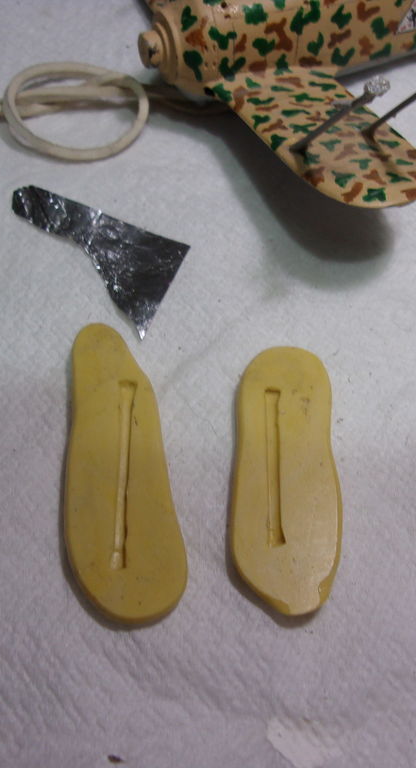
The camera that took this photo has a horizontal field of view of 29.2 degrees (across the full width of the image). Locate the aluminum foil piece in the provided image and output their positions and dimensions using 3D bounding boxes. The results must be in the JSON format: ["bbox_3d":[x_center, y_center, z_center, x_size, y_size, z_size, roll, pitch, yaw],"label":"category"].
[{"bbox_3d":[-0.028,-0.030,0.177,0.048,0.003,0.026,26,63,14],"label":"aluminum foil piece"}]

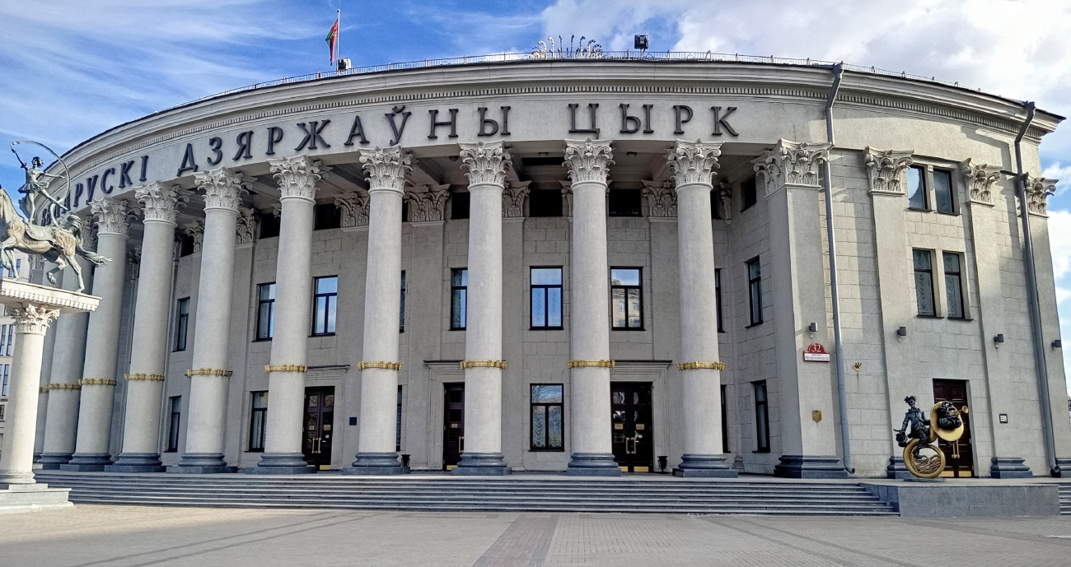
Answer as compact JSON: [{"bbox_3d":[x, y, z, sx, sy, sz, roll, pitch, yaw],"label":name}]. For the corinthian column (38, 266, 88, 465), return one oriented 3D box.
[{"bbox_3d":[-22.654,2.826,42.373,1.880,12.165,1.880,11,-15,-43],"label":"corinthian column"}]

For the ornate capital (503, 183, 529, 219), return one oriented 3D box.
[{"bbox_3d":[-1.311,-3.502,36.642,2.009,1.548,0.568,-1,-11,7],"label":"ornate capital"}]

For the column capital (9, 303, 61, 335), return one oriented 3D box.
[{"bbox_3d":[-14.758,1.100,25.452,0.960,0.870,0.960,-4,-12,20],"label":"column capital"}]

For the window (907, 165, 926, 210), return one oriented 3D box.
[{"bbox_3d":[15.129,-3.813,34.387,0.950,1.800,0.180,4,-12,-20],"label":"window"}]

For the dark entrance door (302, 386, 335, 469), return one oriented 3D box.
[{"bbox_3d":[-9.325,6.278,37.496,1.801,3.563,0.158,-5,-12,23],"label":"dark entrance door"}]

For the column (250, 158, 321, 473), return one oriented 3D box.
[{"bbox_3d":[-9.339,1.155,33.234,1.861,12.006,1.861,-4,-12,19],"label":"column"}]

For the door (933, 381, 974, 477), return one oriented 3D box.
[{"bbox_3d":[15.452,5.417,32.320,1.841,3.593,0.158,5,-12,-23],"label":"door"}]

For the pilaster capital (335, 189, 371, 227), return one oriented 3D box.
[{"bbox_3d":[-7.882,-3.247,38.216,2.009,1.548,0.568,-4,-12,20],"label":"pilaster capital"}]

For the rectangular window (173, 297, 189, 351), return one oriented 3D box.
[{"bbox_3d":[-17.746,2.025,43.674,1.352,2.626,0.200,-10,-15,43],"label":"rectangular window"}]

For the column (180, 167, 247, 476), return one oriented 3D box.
[{"bbox_3d":[-13.639,1.551,36.824,1.919,12.695,1.919,-5,-13,26],"label":"column"}]

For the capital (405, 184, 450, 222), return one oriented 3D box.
[{"bbox_3d":[-4.668,-3.341,37.319,2.158,1.603,0.693,-2,-11,13],"label":"capital"}]

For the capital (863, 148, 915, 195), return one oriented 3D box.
[{"bbox_3d":[14.029,-4.412,34.638,2.135,1.708,0.549,4,-12,-17],"label":"capital"}]

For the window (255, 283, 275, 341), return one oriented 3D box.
[{"bbox_3d":[-13.055,1.387,42.208,1.403,2.810,0.244,-6,-13,29],"label":"window"}]

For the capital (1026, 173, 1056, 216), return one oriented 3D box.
[{"bbox_3d":[21.033,-3.619,36.433,1.980,1.580,0.650,7,-13,-30],"label":"capital"}]

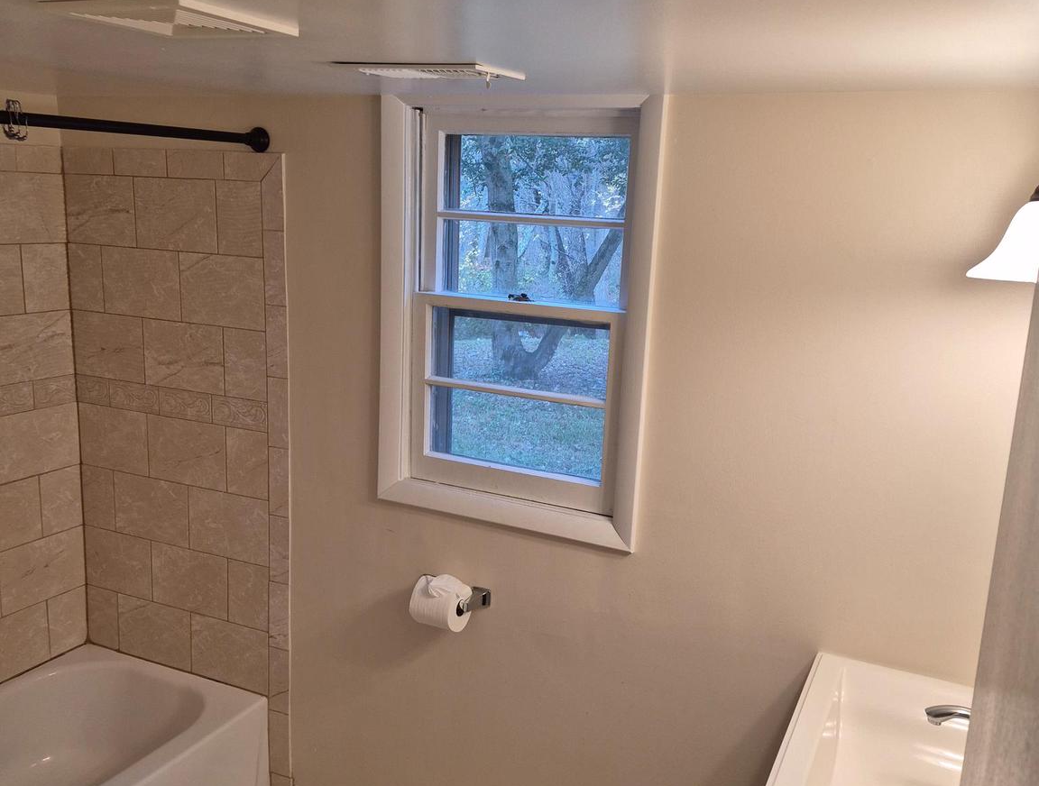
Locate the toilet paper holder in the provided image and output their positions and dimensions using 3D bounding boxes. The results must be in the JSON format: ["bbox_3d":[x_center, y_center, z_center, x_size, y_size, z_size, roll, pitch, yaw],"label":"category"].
[{"bbox_3d":[-0.189,0.530,2.400,0.210,0.050,0.084,7,12,24],"label":"toilet paper holder"}]

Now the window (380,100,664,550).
[{"bbox_3d":[-0.015,-0.184,2.277,0.725,1.050,0.110,7,12,24],"label":"window"}]

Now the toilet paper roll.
[{"bbox_3d":[-0.200,0.545,2.377,0.113,0.118,0.118,7,12,24],"label":"toilet paper roll"}]

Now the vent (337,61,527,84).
[{"bbox_3d":[-0.172,-0.643,1.875,0.305,0.020,0.195,7,12,24],"label":"vent"}]

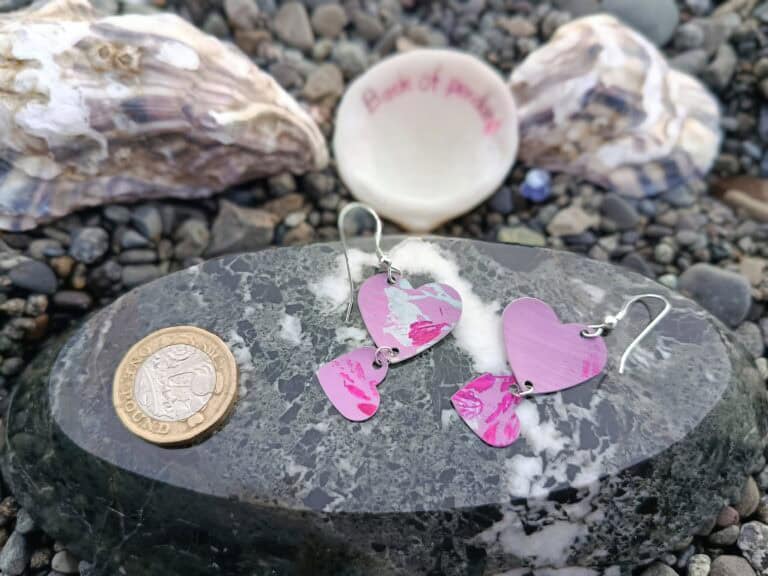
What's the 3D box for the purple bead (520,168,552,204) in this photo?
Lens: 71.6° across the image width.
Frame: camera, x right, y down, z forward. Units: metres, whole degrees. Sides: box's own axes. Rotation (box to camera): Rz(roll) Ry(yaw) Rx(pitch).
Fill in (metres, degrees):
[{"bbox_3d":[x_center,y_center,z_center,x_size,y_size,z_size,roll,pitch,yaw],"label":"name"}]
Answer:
[{"bbox_3d":[0.048,-0.032,0.169,0.010,0.009,0.010,2,58,-3],"label":"purple bead"}]

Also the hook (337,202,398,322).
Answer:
[{"bbox_3d":[-0.003,-0.005,0.109,0.011,0.004,0.023,-6,101,-22],"label":"hook"}]

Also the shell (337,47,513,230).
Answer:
[{"bbox_3d":[0.013,-0.046,0.165,0.055,0.015,0.053,0,96,3],"label":"shell"}]

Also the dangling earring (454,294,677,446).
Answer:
[{"bbox_3d":[0.037,0.010,0.112,0.054,0.005,0.024,-29,69,-18],"label":"dangling earring"}]

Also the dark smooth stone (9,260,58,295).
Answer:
[{"bbox_3d":[-0.094,-0.003,0.143,0.013,0.007,0.009,-11,60,-11],"label":"dark smooth stone"}]

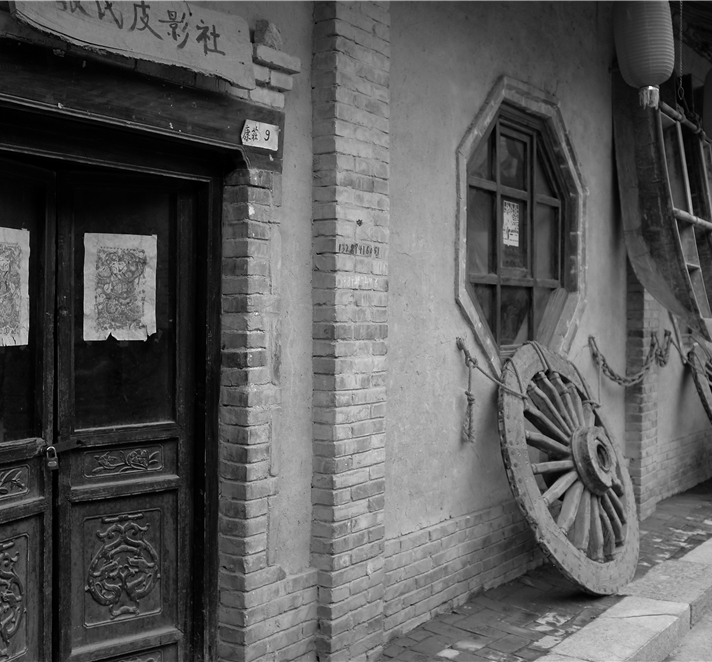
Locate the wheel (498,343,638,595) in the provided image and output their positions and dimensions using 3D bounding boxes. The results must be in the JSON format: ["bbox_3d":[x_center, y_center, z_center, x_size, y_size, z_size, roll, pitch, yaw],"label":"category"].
[{"bbox_3d":[1.172,0.707,5.270,0.290,1.380,1.380,-25,-13,32],"label":"wheel"}]

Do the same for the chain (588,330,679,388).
[{"bbox_3d":[2.028,0.186,7.042,0.170,0.380,1.720,1,1,34],"label":"chain"}]

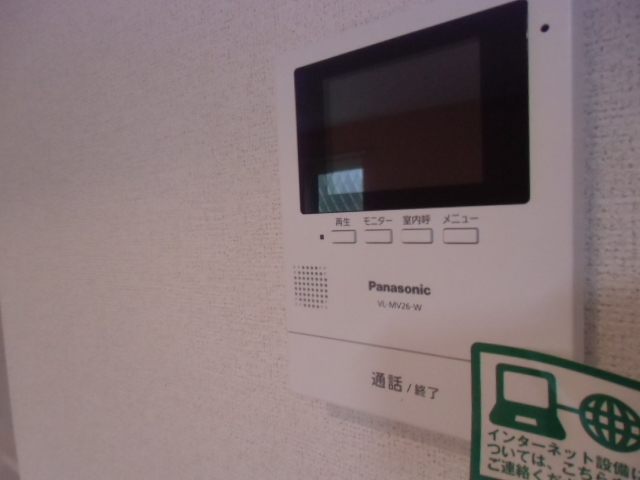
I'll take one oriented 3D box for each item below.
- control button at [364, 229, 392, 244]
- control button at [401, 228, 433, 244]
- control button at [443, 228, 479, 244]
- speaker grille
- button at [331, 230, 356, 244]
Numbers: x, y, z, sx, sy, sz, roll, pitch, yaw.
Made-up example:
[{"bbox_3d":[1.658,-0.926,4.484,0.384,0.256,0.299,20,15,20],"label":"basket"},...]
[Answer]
[{"bbox_3d":[0.025,-0.001,0.193,0.013,0.006,0.003,0,4,37],"label":"control button"},{"bbox_3d":[0.040,-0.001,0.182,0.013,0.006,0.003,0,4,37],"label":"control button"},{"bbox_3d":[0.054,-0.001,0.171,0.013,0.006,0.003,0,4,37],"label":"control button"},{"bbox_3d":[-0.004,0.023,0.218,0.021,0.021,0.002,0,4,37],"label":"speaker grille"},{"bbox_3d":[0.011,-0.001,0.204,0.013,0.006,0.003,0,4,37],"label":"button"}]

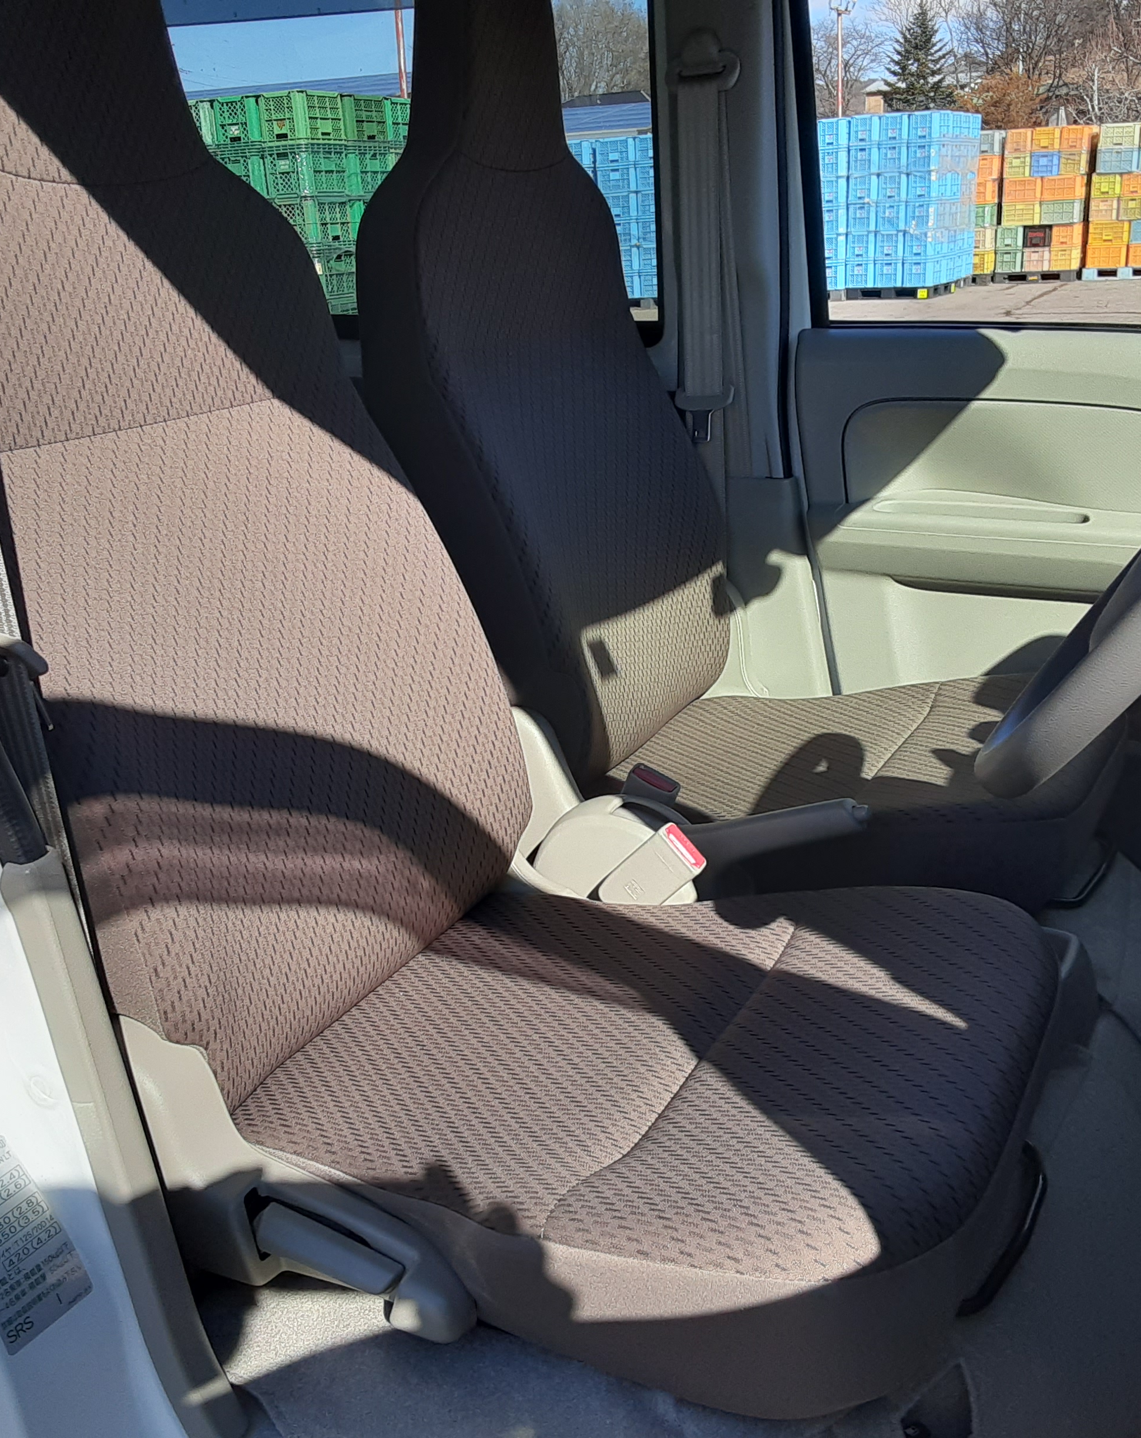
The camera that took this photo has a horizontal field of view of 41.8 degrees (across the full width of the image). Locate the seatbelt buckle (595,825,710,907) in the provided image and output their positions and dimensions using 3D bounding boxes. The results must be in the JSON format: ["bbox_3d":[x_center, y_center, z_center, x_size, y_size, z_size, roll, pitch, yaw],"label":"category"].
[{"bbox_3d":[0.072,0.140,1.328,0.050,0.090,0.026,48,34,5],"label":"seatbelt buckle"}]

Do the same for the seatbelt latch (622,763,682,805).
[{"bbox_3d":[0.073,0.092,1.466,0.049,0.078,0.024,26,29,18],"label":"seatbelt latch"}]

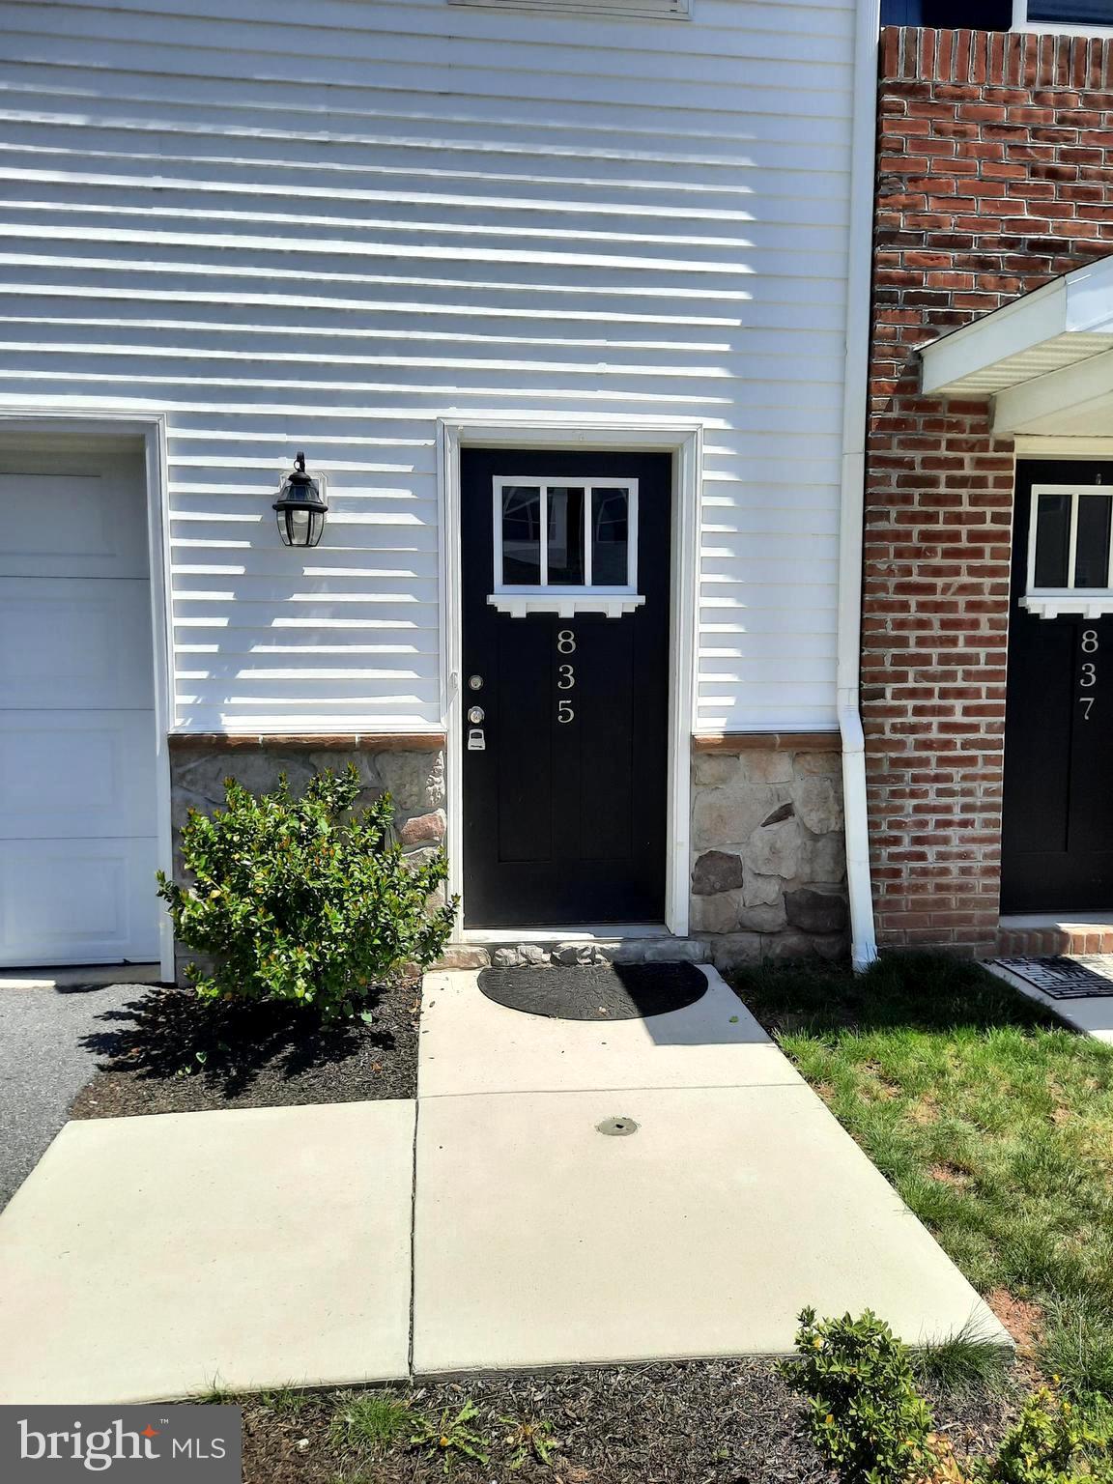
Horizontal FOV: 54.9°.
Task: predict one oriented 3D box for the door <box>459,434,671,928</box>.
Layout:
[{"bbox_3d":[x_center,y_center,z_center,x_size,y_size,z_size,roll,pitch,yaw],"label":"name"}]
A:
[{"bbox_3d":[0.044,-0.203,4.468,0.877,1.990,0.085,0,5,-7],"label":"door"}]

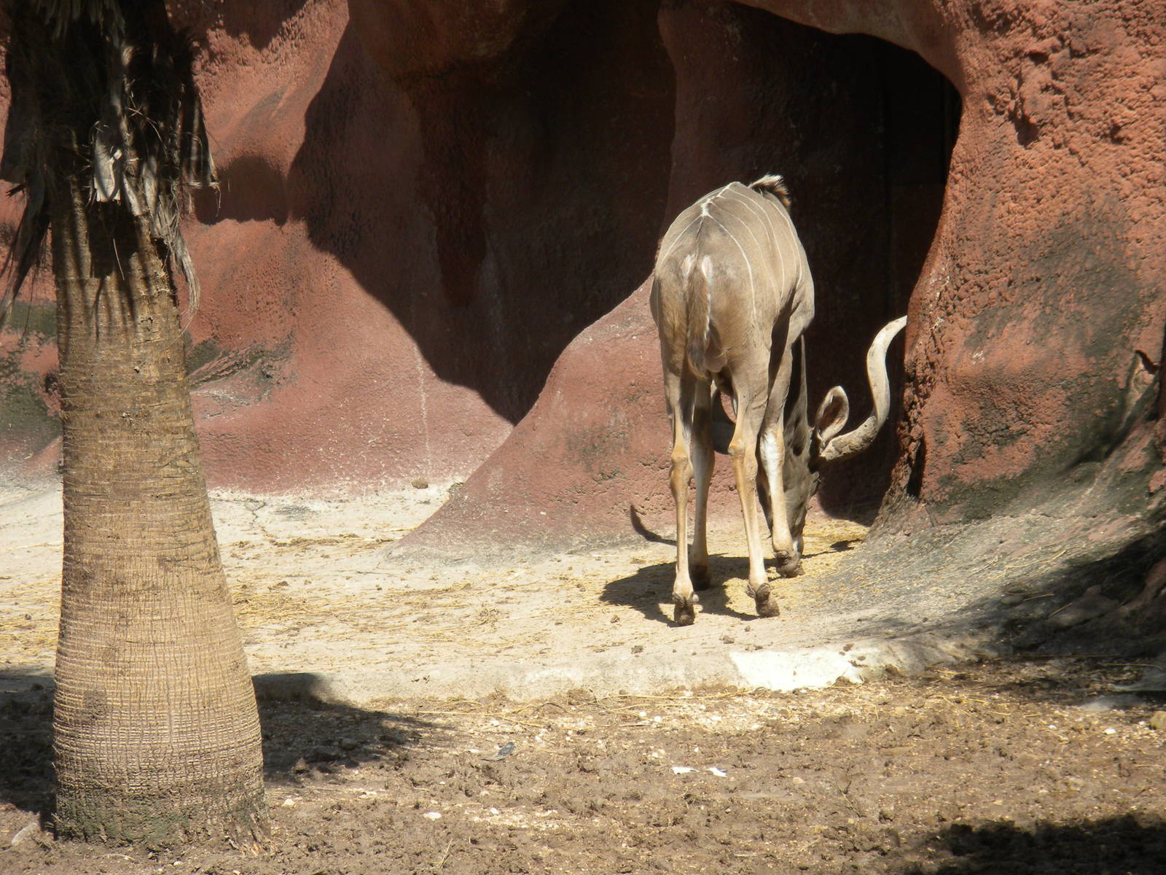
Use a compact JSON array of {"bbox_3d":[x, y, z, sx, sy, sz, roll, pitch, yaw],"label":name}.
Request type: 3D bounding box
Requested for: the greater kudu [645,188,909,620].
[{"bbox_3d":[0.592,-0.182,26.139,0.660,1.360,1.640,2,8,13],"label":"greater kudu"}]

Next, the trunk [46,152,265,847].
[{"bbox_3d":[-1.188,0.194,22.437,0.595,1.847,0.595,0,8,0],"label":"trunk"}]

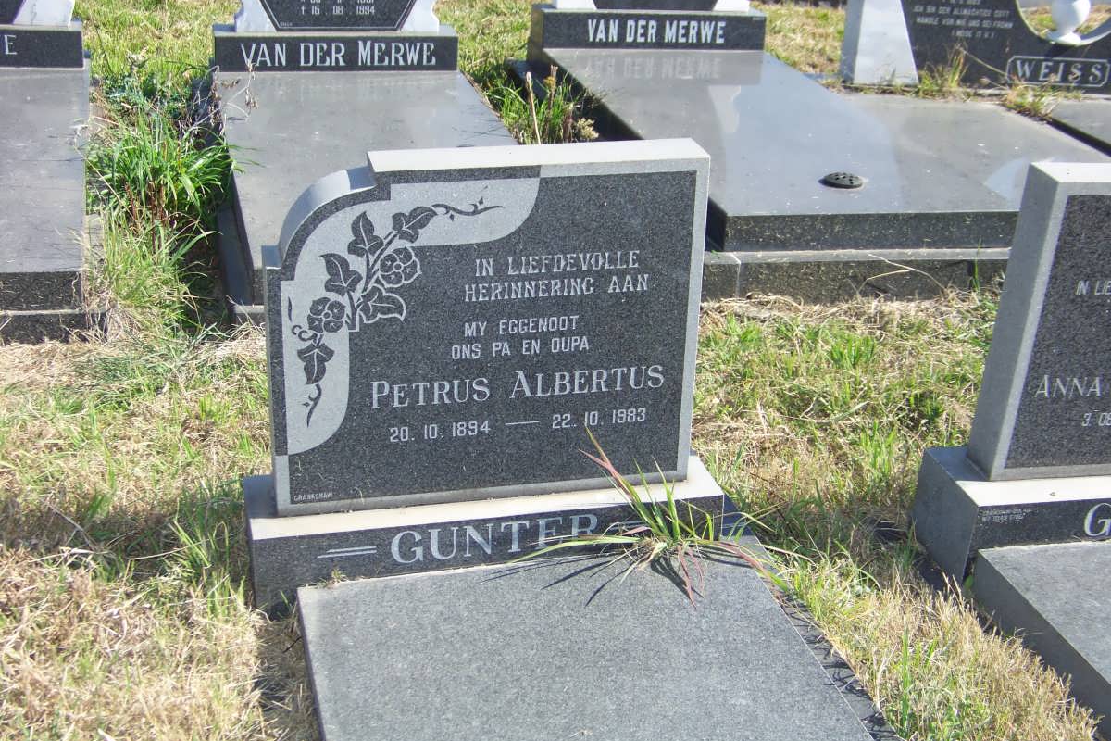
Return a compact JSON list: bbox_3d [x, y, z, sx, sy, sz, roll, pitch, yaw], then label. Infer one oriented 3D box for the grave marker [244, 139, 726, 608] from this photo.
[{"bbox_3d":[-0.126,-0.005,2.852,0.871,0.784,0.232,-4,25,-13],"label":"grave marker"}]

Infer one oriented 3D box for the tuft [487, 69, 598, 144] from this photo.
[{"bbox_3d":[-0.046,-0.886,5.389,0.354,0.293,0.346,-4,25,-13],"label":"tuft"}]

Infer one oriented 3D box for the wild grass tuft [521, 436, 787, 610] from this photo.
[{"bbox_3d":[0.177,0.260,2.822,0.477,0.270,0.246,-4,25,-13],"label":"wild grass tuft"}]

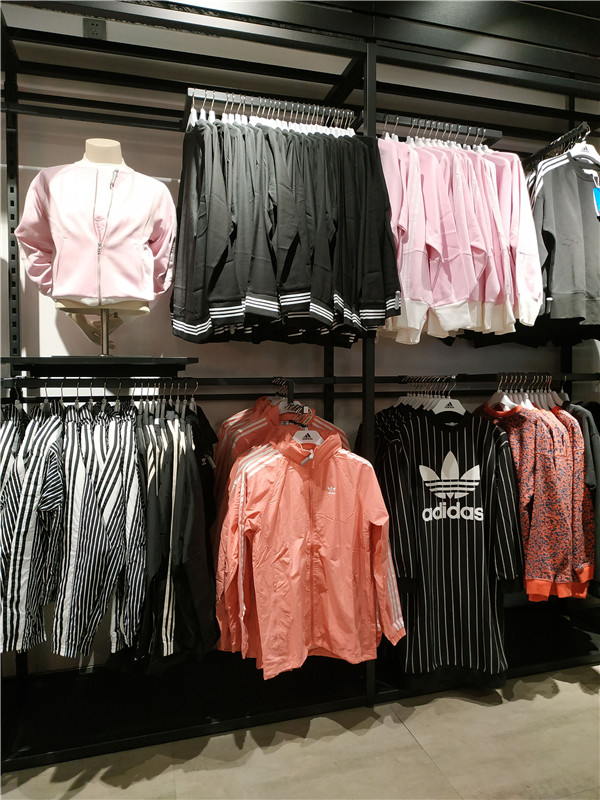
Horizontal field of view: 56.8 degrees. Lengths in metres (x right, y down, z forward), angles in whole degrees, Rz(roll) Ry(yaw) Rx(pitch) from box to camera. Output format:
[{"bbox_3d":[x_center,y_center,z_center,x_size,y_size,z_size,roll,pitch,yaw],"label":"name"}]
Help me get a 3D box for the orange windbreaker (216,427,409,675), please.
[{"bbox_3d":[0.035,0.489,1.840,0.590,0.750,0.210,-1,2,-16],"label":"orange windbreaker"}]

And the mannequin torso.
[{"bbox_3d":[-0.689,-0.593,1.930,0.360,0.620,0.220,-1,2,-16],"label":"mannequin torso"}]

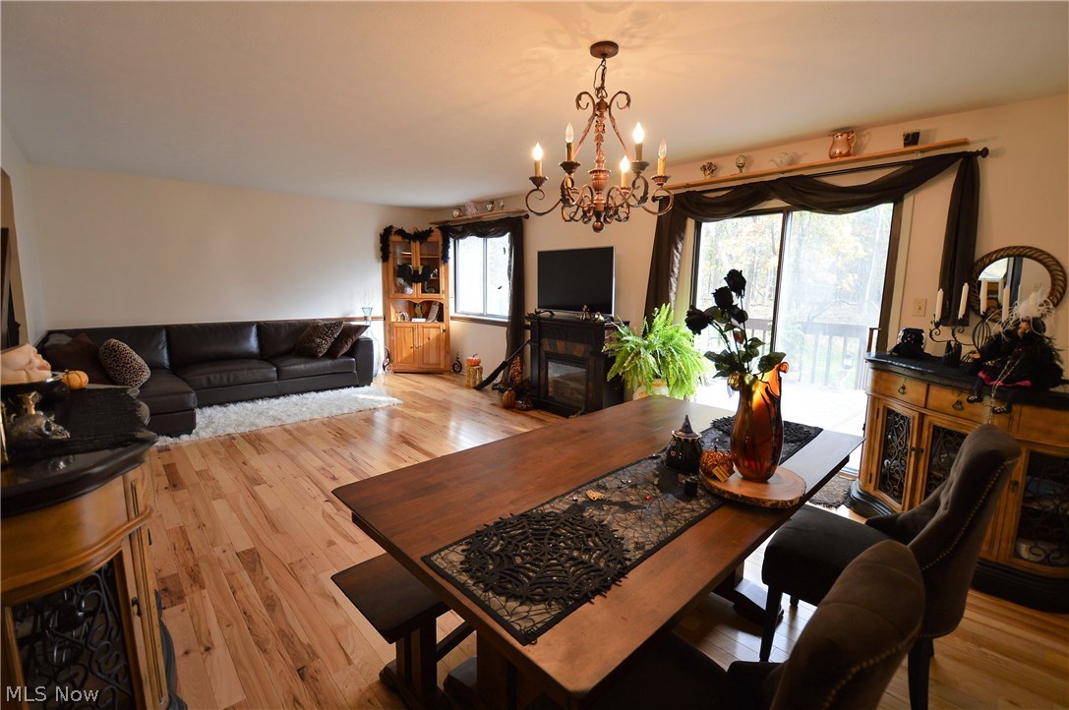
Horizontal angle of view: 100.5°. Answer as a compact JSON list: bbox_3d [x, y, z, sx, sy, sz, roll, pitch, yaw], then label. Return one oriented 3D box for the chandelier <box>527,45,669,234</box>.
[{"bbox_3d":[0.335,-1.059,2.213,0.741,0.863,0.710,2,9,8],"label":"chandelier"}]

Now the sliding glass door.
[{"bbox_3d":[1.969,-0.189,3.684,1.500,2.030,0.120,9,12,43],"label":"sliding glass door"}]

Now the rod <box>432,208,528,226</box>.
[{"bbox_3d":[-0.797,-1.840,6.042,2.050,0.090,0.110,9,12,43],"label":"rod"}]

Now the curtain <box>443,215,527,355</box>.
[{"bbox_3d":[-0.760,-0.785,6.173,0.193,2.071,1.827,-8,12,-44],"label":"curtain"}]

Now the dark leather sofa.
[{"bbox_3d":[-3.142,0.138,4.855,2.974,0.853,1.685,-8,12,-44],"label":"dark leather sofa"}]

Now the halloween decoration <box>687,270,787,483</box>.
[{"bbox_3d":[0.597,0.055,1.325,0.270,0.600,0.220,5,9,24],"label":"halloween decoration"}]

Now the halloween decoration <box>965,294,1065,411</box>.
[{"bbox_3d":[2.073,-0.015,1.926,0.280,0.500,0.280,-1,9,-11],"label":"halloween decoration"}]

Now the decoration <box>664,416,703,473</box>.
[{"bbox_3d":[0.479,0.281,1.422,0.112,0.165,0.112,-8,12,-44],"label":"decoration"}]

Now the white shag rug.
[{"bbox_3d":[-2.869,0.579,4.874,1.400,0.060,2.350,9,12,43],"label":"white shag rug"}]

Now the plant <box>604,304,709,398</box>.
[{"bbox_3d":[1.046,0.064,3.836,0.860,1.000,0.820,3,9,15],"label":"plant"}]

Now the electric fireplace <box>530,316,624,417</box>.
[{"bbox_3d":[0.404,0.114,4.854,0.507,1.000,1.096,-8,12,-44],"label":"electric fireplace"}]

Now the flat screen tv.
[{"bbox_3d":[0.414,-0.795,4.784,1.070,0.650,0.080,9,12,43],"label":"flat screen tv"}]

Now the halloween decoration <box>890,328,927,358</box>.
[{"bbox_3d":[2.388,-0.077,2.841,0.147,0.193,0.178,-5,10,-33],"label":"halloween decoration"}]

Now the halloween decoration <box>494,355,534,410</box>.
[{"bbox_3d":[-0.256,0.284,5.305,0.467,0.507,0.558,-8,12,-44],"label":"halloween decoration"}]

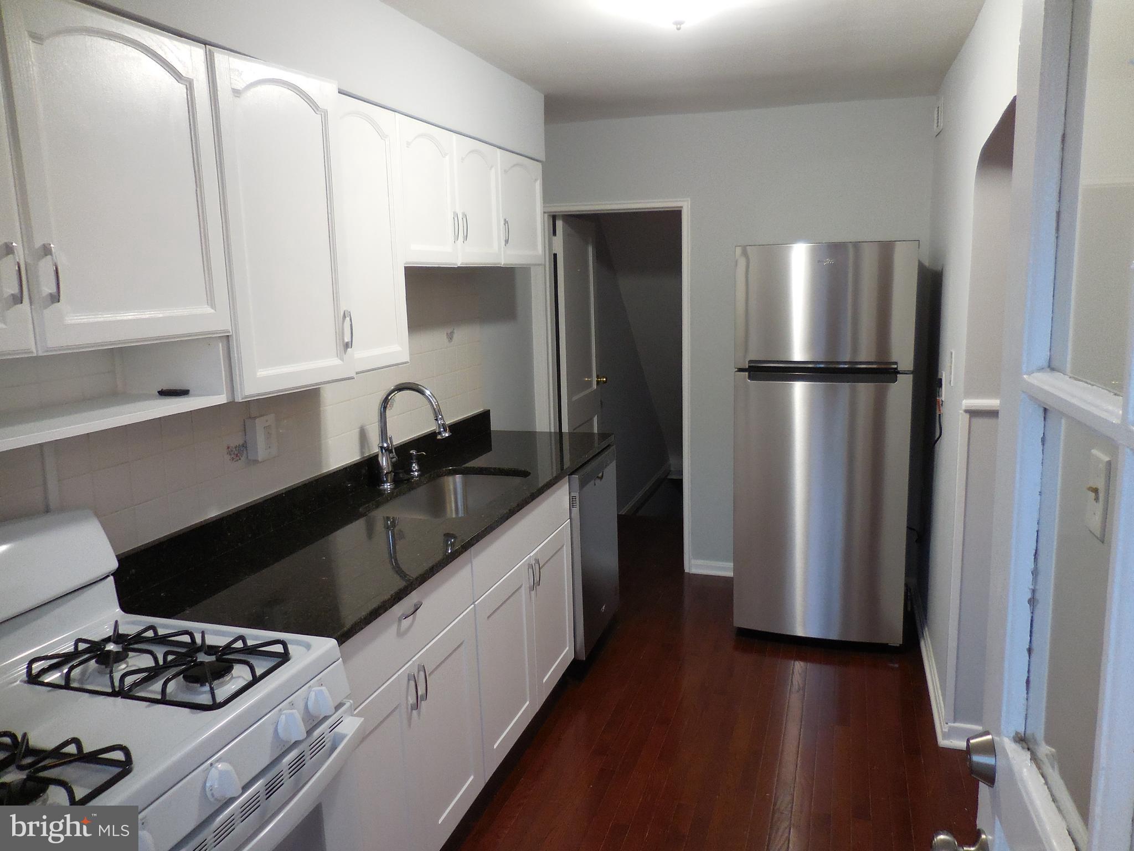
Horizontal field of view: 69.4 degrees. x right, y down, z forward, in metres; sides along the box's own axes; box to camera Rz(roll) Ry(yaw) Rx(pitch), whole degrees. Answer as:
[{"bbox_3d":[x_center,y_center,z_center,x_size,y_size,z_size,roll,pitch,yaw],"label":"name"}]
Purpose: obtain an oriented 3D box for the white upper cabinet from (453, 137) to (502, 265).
[{"bbox_3d":[-0.473,-0.816,3.055,0.328,0.444,0.383,2,11,19],"label":"white upper cabinet"}]

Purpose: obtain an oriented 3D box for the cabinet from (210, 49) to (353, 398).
[{"bbox_3d":[-0.825,-0.465,2.006,0.353,0.747,0.408,2,11,19],"label":"cabinet"}]

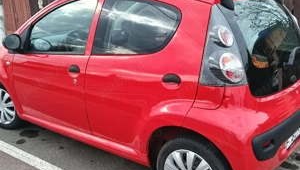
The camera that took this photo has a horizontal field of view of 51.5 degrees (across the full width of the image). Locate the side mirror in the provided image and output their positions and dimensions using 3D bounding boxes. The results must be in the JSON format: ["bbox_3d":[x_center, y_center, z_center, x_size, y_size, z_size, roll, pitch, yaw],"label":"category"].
[{"bbox_3d":[-1.267,-0.389,2.857,0.110,0.145,0.165,11,18,38],"label":"side mirror"}]

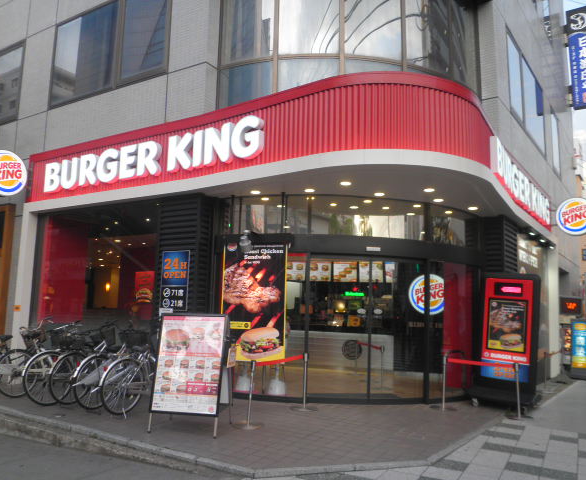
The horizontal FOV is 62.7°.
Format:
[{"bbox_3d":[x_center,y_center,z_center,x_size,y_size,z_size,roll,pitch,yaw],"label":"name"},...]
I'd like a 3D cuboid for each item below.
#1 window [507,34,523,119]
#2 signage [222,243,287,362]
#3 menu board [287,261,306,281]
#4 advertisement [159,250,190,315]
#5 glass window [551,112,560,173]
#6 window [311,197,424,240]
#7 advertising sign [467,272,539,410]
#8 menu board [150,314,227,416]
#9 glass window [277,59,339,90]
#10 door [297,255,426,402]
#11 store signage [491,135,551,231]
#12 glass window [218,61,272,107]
[{"bbox_3d":[4.776,-3.439,10.295,0.080,1.630,1.090,-6,-11,37],"label":"window"},{"bbox_3d":[-0.600,0.934,7.380,0.940,1.800,0.040,0,-9,7],"label":"signage"},{"bbox_3d":[0.071,0.808,12.210,0.570,0.480,0.080,0,-8,6],"label":"menu board"},{"bbox_3d":[-1.922,0.660,7.807,0.580,0.940,0.030,-4,-10,30],"label":"advertisement"},{"bbox_3d":[7.319,-2.665,13.367,0.120,1.720,1.080,-5,-10,37],"label":"glass window"},{"bbox_3d":[1.201,-0.340,7.708,1.850,0.660,0.150,2,-9,-9],"label":"window"},{"bbox_3d":[3.217,1.509,7.258,0.800,1.920,0.450,0,-12,33],"label":"advertising sign"},{"bbox_3d":[-1.155,1.398,5.428,0.800,1.090,0.220,-1,-8,12],"label":"menu board"},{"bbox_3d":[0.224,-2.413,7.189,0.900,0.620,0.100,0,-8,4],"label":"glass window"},{"bbox_3d":[1.056,1.348,7.305,1.880,2.120,0.220,2,-8,-4],"label":"door"},{"bbox_3d":[4.663,-0.995,9.666,0.160,0.640,4.530,-5,-10,37],"label":"store signage"},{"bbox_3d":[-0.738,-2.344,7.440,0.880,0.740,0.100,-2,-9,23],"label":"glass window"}]

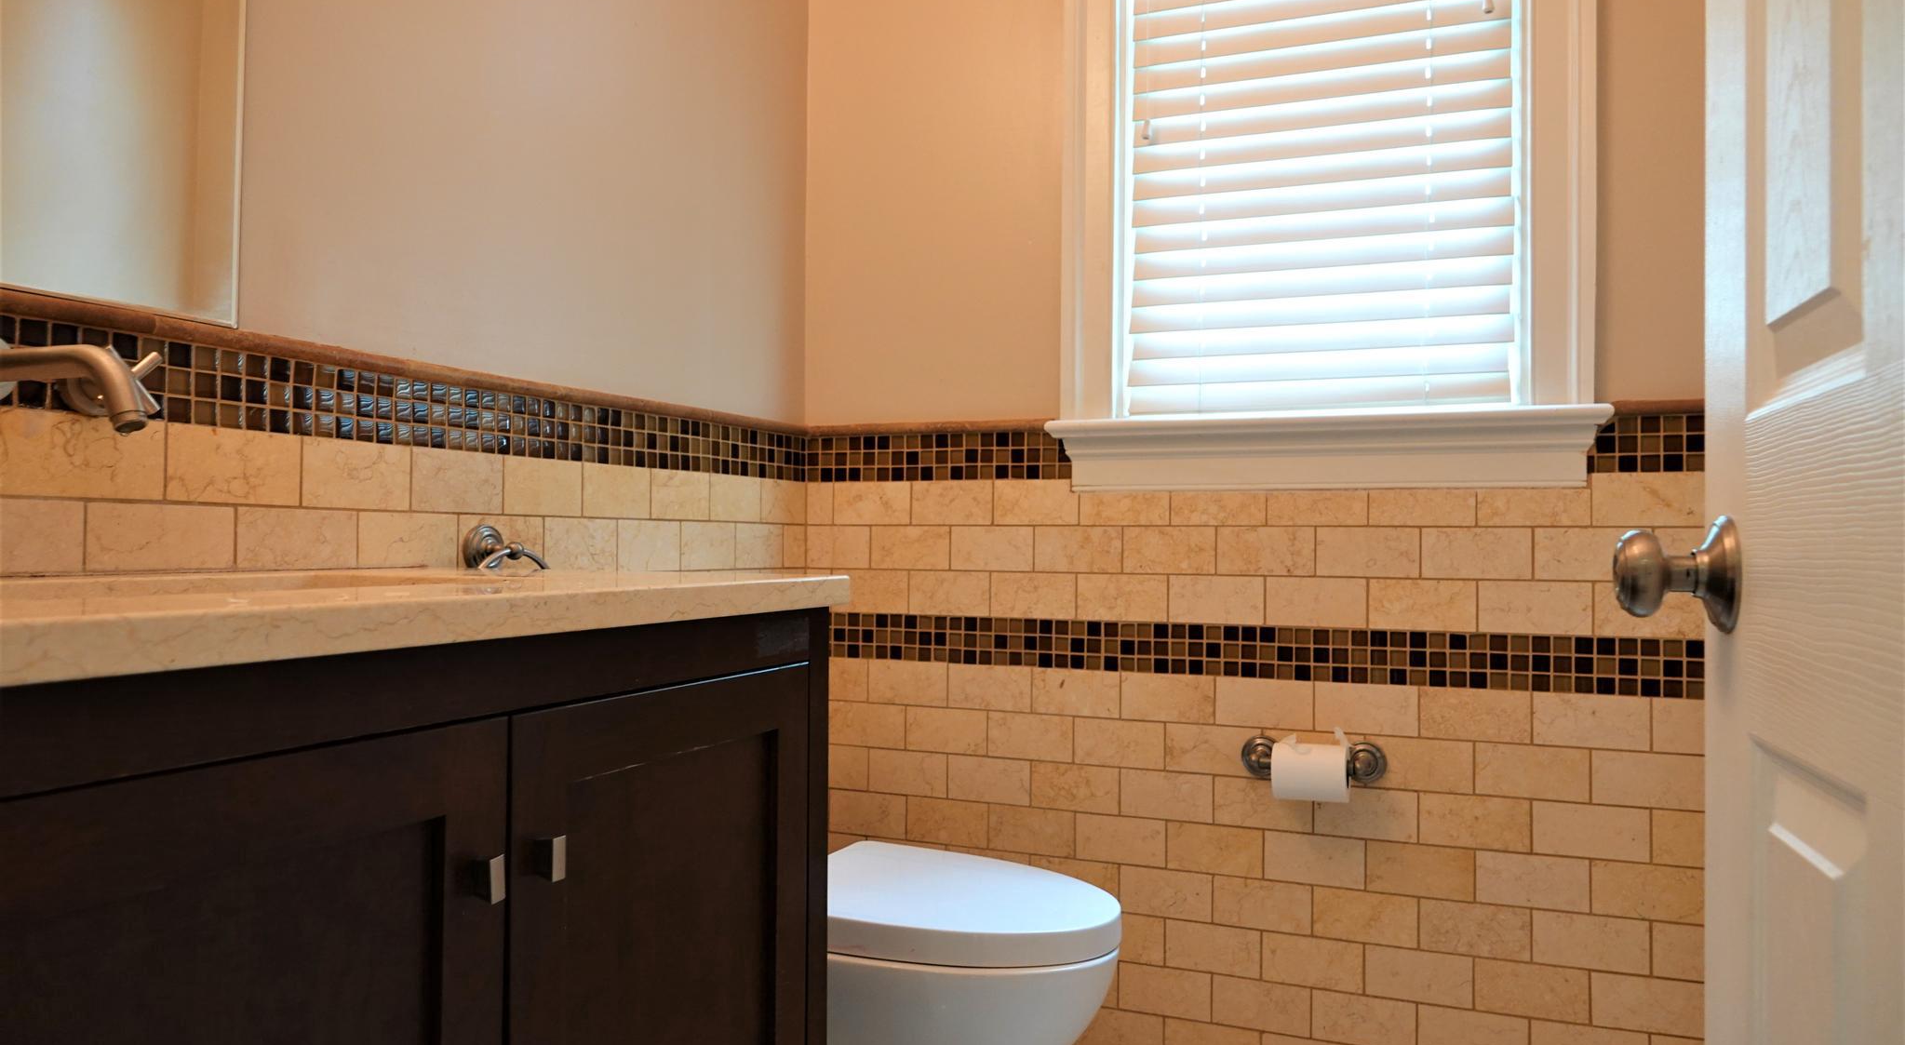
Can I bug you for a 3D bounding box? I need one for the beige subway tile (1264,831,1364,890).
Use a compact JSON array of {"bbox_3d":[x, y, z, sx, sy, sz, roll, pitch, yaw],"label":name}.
[{"bbox_3d":[0.559,0.519,1.961,0.152,0.076,0.010,0,-1,23],"label":"beige subway tile"}]

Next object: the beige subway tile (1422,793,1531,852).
[{"bbox_3d":[0.783,0.448,1.901,0.152,0.076,0.010,0,-2,22],"label":"beige subway tile"}]

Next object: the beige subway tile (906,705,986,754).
[{"bbox_3d":[-0.006,0.364,2.218,0.151,0.076,0.010,0,-1,22],"label":"beige subway tile"}]

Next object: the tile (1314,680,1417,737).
[{"bbox_3d":[0.638,0.288,1.958,0.152,0.076,0.010,0,-1,23],"label":"tile"}]

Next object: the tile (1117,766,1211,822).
[{"bbox_3d":[0.350,0.443,2.064,0.152,0.077,0.010,0,-1,22],"label":"tile"}]

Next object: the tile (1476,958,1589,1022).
[{"bbox_3d":[0.839,0.676,1.840,0.152,0.076,0.010,0,-1,23],"label":"tile"}]

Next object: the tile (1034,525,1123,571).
[{"bbox_3d":[0.213,0.045,2.133,0.152,0.076,0.010,0,-1,22],"label":"tile"}]

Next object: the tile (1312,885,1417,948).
[{"bbox_3d":[0.634,0.603,1.948,0.152,0.076,0.010,0,-1,22],"label":"tile"}]

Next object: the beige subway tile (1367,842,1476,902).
[{"bbox_3d":[0.704,0.522,1.915,0.151,0.076,0.010,0,-1,22],"label":"beige subway tile"}]

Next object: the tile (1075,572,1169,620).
[{"bbox_3d":[0.284,0.125,2.109,0.152,0.076,0.010,0,-1,23],"label":"tile"}]

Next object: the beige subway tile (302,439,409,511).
[{"bbox_3d":[-0.679,-0.052,1.445,0.010,0.076,0.152,0,-1,25],"label":"beige subway tile"}]

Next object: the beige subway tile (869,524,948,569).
[{"bbox_3d":[-0.073,0.045,2.241,0.152,0.076,0.010,0,-1,23],"label":"beige subway tile"}]

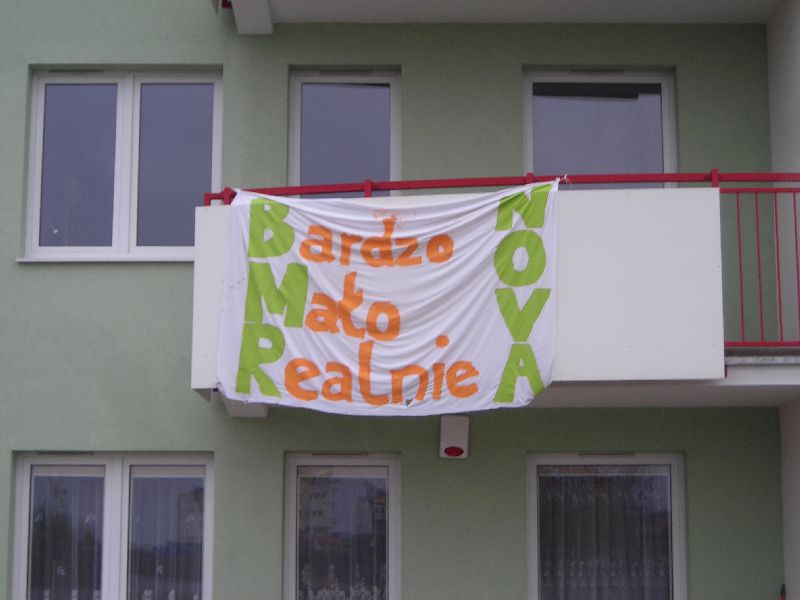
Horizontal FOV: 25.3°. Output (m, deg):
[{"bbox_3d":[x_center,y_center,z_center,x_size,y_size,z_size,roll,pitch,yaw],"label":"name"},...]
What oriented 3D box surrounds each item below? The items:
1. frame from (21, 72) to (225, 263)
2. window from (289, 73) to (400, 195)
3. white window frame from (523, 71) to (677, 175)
[{"bbox_3d":[-2.021,-1.000,13.171,1.421,1.427,0.100,0,-10,0],"label":"frame"},{"bbox_3d":[-0.407,-0.641,13.106,0.836,2.150,0.100,0,-10,0],"label":"window"},{"bbox_3d":[1.486,-1.002,13.171,1.146,1.416,0.100,0,-10,0],"label":"white window frame"}]

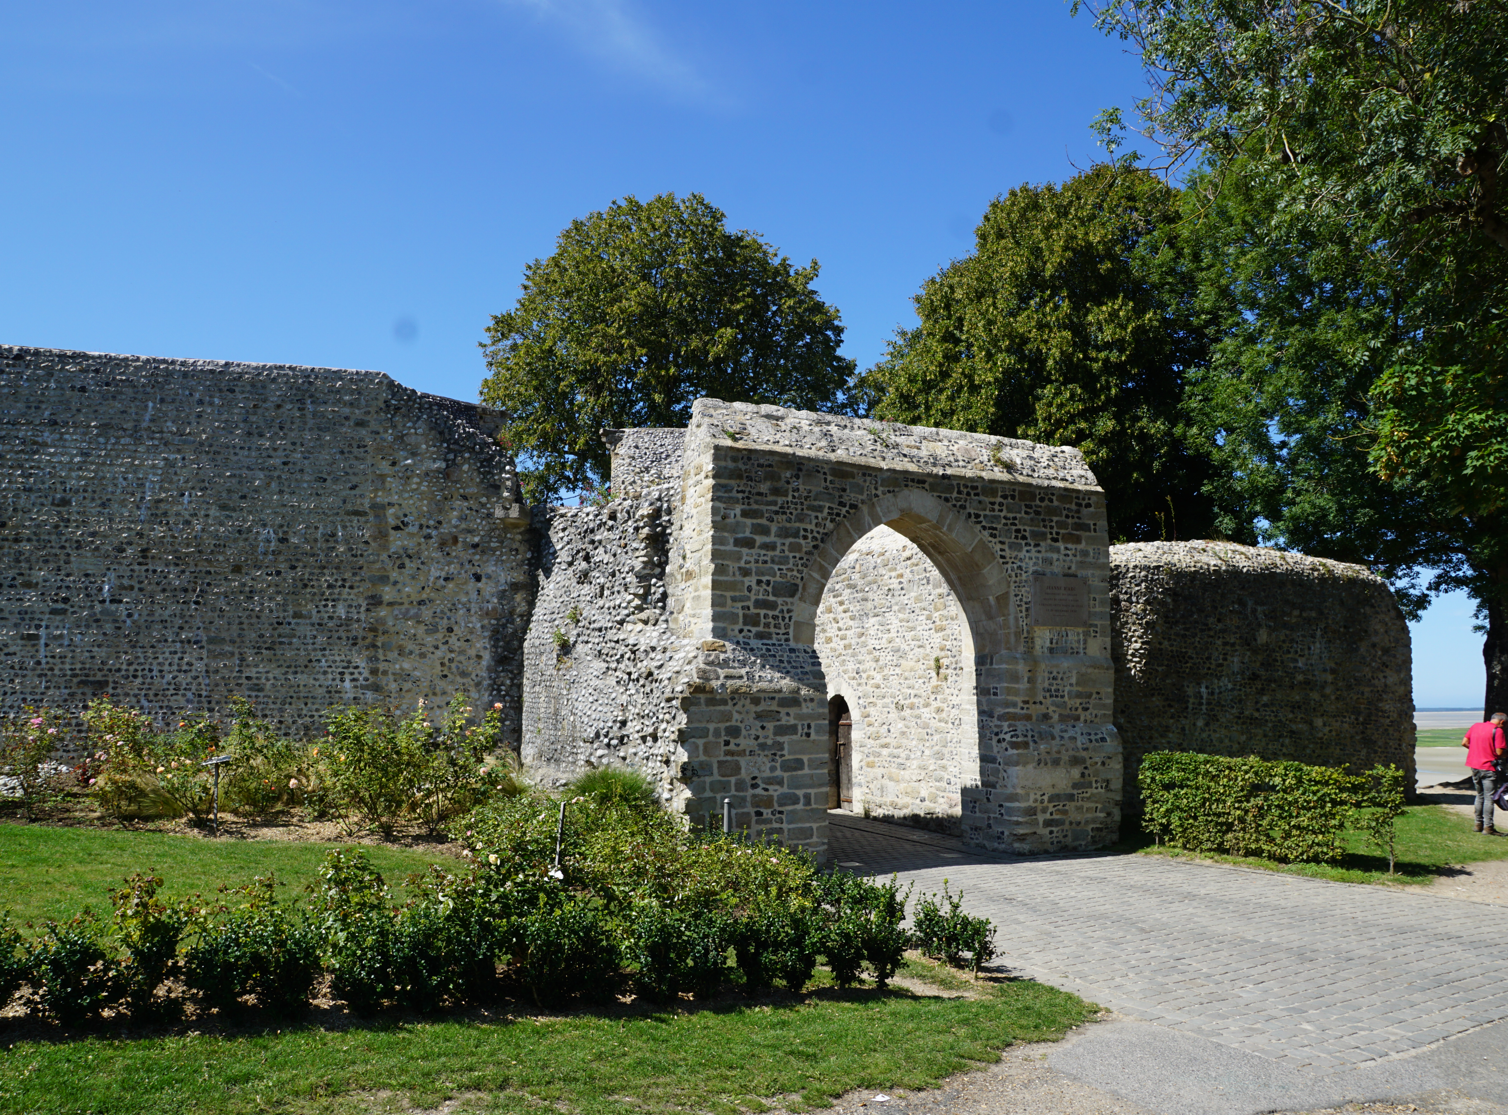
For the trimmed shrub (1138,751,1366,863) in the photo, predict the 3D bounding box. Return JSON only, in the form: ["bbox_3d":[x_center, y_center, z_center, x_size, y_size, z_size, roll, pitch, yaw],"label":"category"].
[{"bbox_3d":[5.668,2.905,12.933,0.550,1.120,2.550,5,-10,-35],"label":"trimmed shrub"}]

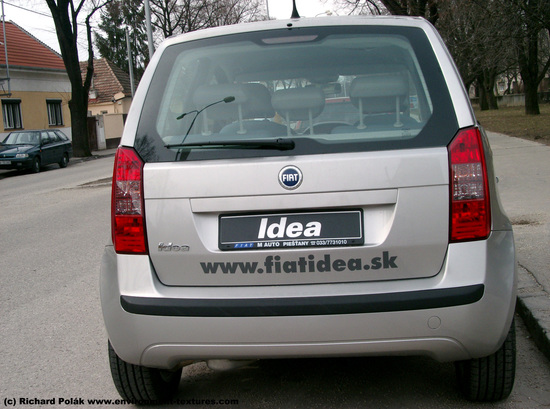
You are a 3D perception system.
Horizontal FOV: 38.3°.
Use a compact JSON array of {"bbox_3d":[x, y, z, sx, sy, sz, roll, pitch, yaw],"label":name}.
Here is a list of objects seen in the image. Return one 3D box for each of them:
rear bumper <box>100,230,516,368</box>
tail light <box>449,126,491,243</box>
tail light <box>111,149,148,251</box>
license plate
[{"bbox_3d":[0.088,0.373,3.005,1.660,0.480,0.390,-3,6,8],"label":"rear bumper"},{"bbox_3d":[0.715,-0.076,2.936,0.165,0.425,0.200,-3,6,8],"label":"tail light"},{"bbox_3d":[-0.571,-0.017,3.121,0.165,0.425,0.200,-3,6,8],"label":"tail light"},{"bbox_3d":[0.057,0.093,2.875,0.530,0.130,0.020,-3,-4,8],"label":"license plate"}]

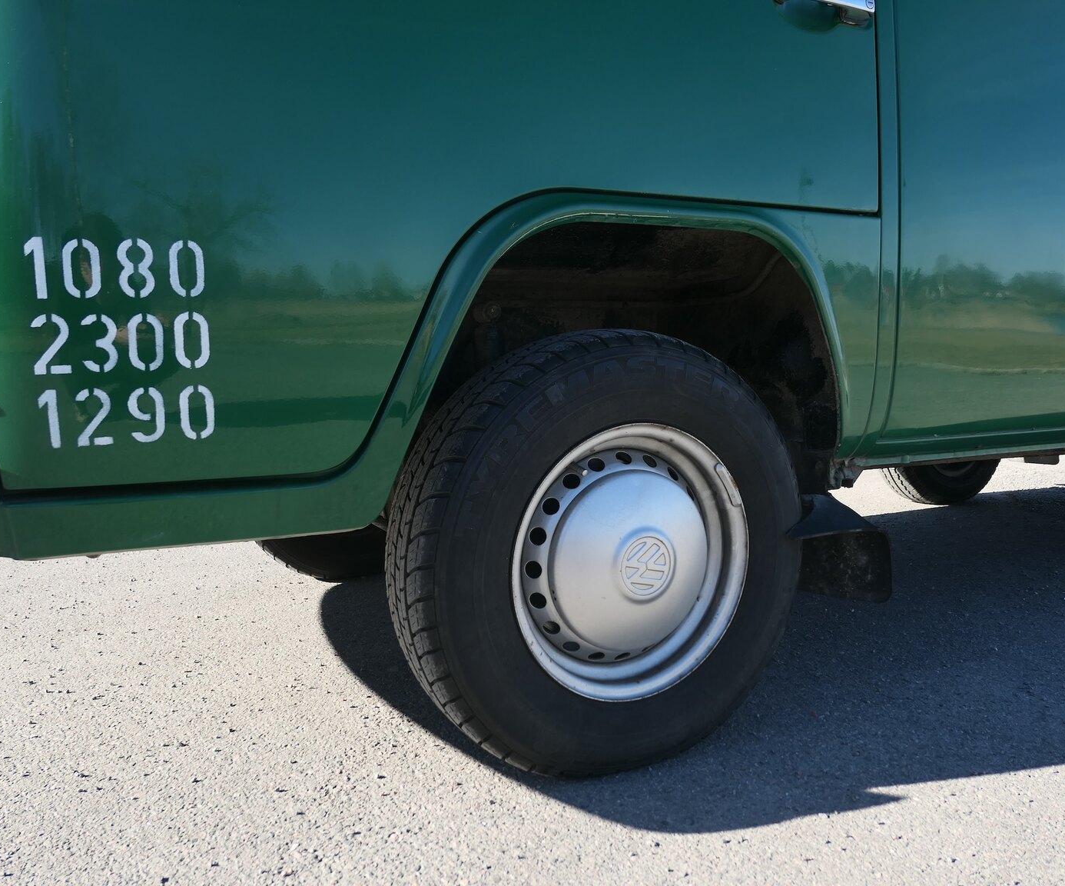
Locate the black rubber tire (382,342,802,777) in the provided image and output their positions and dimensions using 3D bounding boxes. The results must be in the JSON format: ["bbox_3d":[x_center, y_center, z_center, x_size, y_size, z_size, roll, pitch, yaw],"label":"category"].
[{"bbox_3d":[0.110,0.155,1.292,0.645,0.638,0.190,-4,5,-27],"label":"black rubber tire"}]

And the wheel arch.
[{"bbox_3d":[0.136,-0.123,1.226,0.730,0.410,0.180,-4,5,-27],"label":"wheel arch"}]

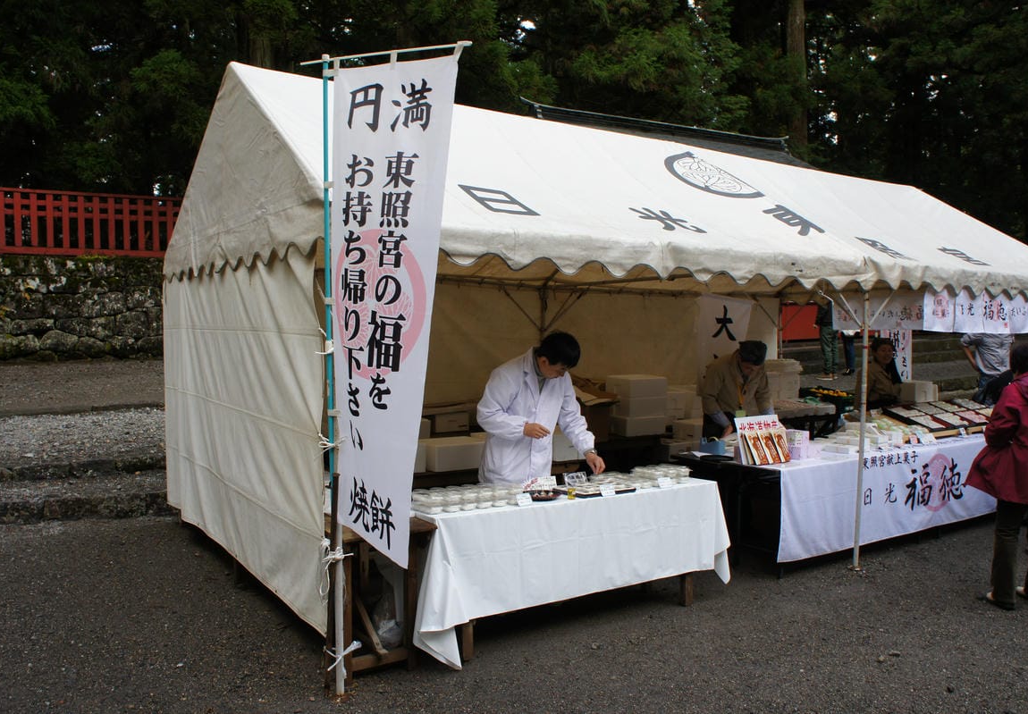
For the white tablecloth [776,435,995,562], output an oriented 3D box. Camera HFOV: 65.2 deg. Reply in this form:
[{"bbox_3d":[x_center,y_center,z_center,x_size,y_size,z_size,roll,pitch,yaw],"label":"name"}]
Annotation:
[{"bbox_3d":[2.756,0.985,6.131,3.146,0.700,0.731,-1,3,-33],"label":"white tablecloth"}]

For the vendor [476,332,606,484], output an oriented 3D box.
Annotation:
[{"bbox_3d":[0.127,0.649,4.810,0.660,1.600,0.540,-2,3,-30],"label":"vendor"}]

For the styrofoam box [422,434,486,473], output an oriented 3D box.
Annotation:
[{"bbox_3d":[-0.458,0.733,6.095,0.480,0.178,0.360,-1,4,-33],"label":"styrofoam box"}]

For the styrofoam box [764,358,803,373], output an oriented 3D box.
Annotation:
[{"bbox_3d":[2.848,0.103,8.645,0.300,0.120,0.320,-2,3,-30],"label":"styrofoam box"}]

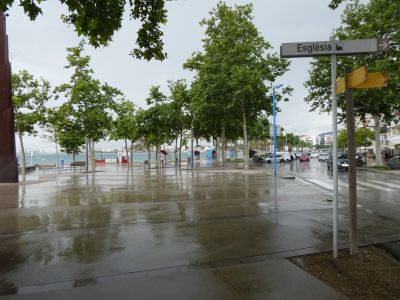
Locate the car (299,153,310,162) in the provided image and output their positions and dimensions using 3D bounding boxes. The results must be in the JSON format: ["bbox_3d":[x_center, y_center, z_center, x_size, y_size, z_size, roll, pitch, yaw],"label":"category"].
[{"bbox_3d":[18.607,1.325,49.000,1.750,1.484,4.100,-1,-1,18],"label":"car"}]

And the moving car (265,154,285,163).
[{"bbox_3d":[12.712,1.449,47.000,3.900,1.475,1.720,0,-1,-18],"label":"moving car"}]

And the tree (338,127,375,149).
[{"bbox_3d":[23.139,-1.109,41.000,5.000,4.900,5.000,-1,0,0],"label":"tree"}]

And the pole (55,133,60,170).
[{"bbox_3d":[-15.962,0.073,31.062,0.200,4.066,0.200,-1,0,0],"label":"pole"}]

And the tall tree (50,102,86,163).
[{"bbox_3d":[-13.567,-1.542,28.500,3.700,6.700,3.600,-1,0,0],"label":"tall tree"}]

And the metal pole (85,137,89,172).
[{"bbox_3d":[-9.591,0.404,23.600,0.150,3.106,0.150,-1,-1,0],"label":"metal pole"}]

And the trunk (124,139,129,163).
[{"bbox_3d":[-8.975,0.245,34.000,0.320,3.200,0.320,-1,0,0],"label":"trunk"}]

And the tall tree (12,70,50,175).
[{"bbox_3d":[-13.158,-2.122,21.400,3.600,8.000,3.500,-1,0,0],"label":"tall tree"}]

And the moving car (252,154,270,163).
[{"bbox_3d":[9.001,1.055,39.000,4.000,1.420,1.750,-1,0,15],"label":"moving car"}]

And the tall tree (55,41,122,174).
[{"bbox_3d":[-9.962,-3.967,25.000,6.000,11.810,6.000,-1,-1,0],"label":"tall tree"}]

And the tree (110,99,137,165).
[{"bbox_3d":[-10.074,-2.388,37.000,3.700,8.966,3.700,-1,-1,0],"label":"tree"}]

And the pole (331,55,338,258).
[{"bbox_3d":[2.084,0.027,4.280,0.075,3.280,0.075,-1,-1,0],"label":"pole"}]

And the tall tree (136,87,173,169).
[{"bbox_3d":[-4.832,-2.527,30.800,4.400,9.052,4.400,-1,-1,0],"label":"tall tree"}]

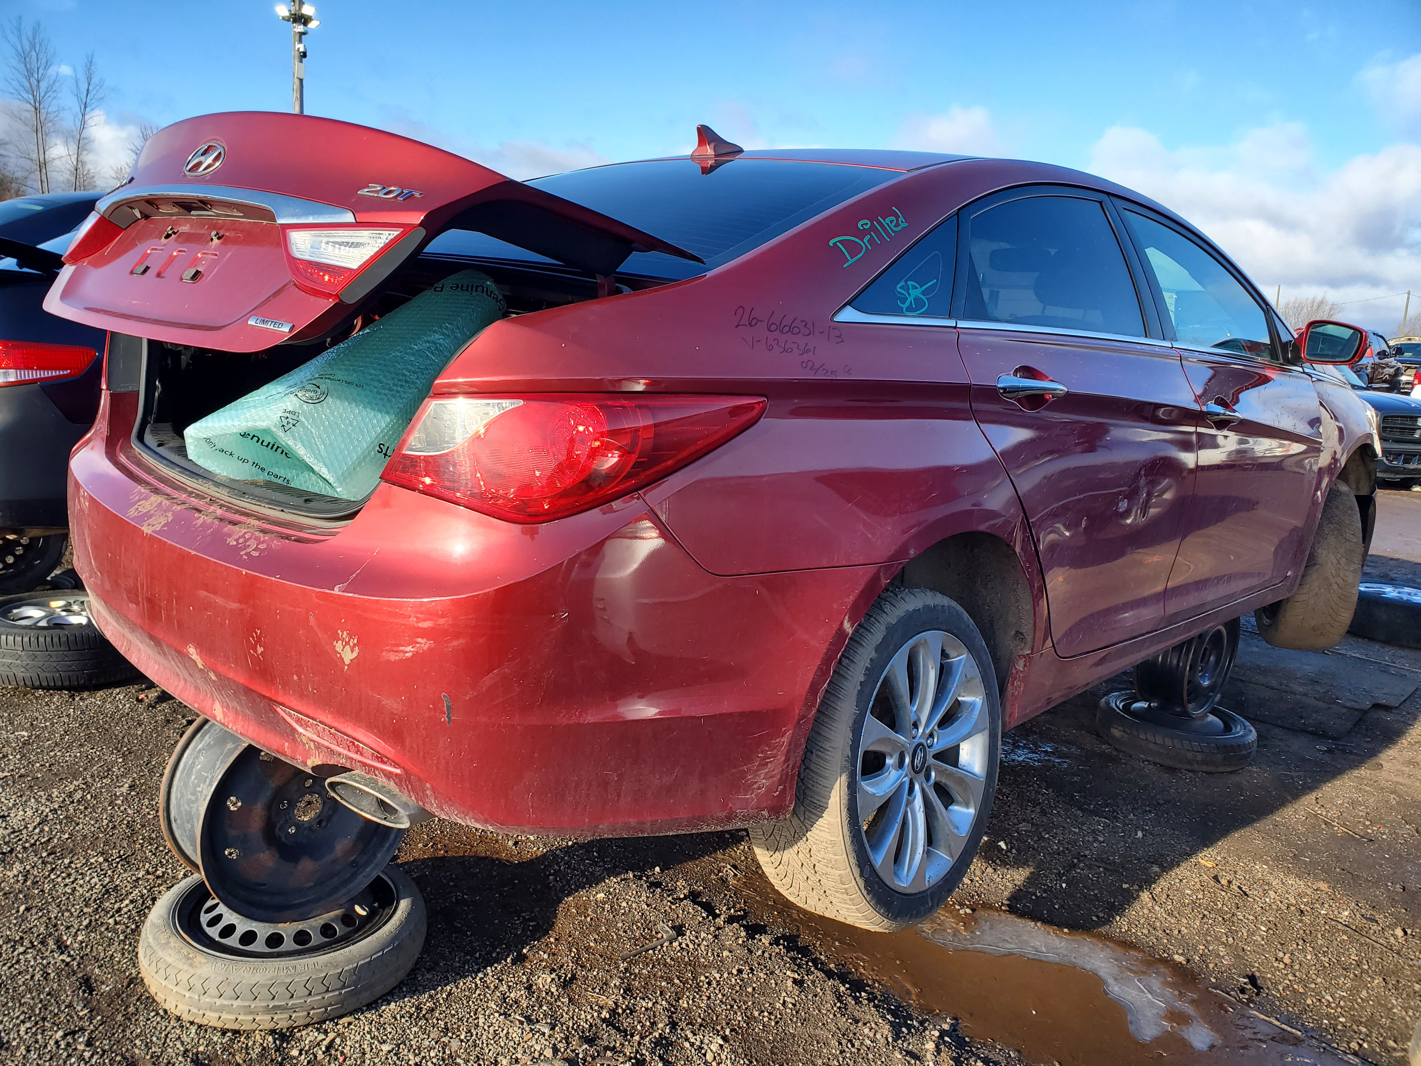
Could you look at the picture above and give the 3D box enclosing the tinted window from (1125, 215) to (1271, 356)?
[{"bbox_3d":[1.390,-0.679,2.979,0.760,0.395,0.060,-7,-12,-45],"label":"tinted window"}]

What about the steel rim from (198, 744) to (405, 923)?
[{"bbox_3d":[-0.882,0.576,2.259,0.440,0.440,0.190,-6,11,-43],"label":"steel rim"}]

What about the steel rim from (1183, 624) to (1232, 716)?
[{"bbox_3d":[1.705,0.414,3.813,0.430,0.430,0.190,-4,10,-38],"label":"steel rim"}]

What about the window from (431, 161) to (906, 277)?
[{"bbox_3d":[-0.244,-0.715,2.310,1.240,0.100,0.720,17,39,43],"label":"window"}]

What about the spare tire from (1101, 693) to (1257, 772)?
[{"bbox_3d":[1.719,0.730,3.930,0.575,0.130,0.575,5,10,0],"label":"spare tire"}]

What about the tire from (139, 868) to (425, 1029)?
[{"bbox_3d":[-0.913,0.862,2.309,0.567,0.125,0.567,5,10,0],"label":"tire"}]

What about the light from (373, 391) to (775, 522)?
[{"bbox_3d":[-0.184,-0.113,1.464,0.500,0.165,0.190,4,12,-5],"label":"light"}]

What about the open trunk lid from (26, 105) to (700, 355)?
[{"bbox_3d":[-0.680,-0.470,1.931,1.230,0.390,0.630,17,1,43],"label":"open trunk lid"}]

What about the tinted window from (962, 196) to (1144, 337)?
[{"bbox_3d":[0.723,-0.609,2.307,0.820,0.375,0.060,-7,-12,-45],"label":"tinted window"}]

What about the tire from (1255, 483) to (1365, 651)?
[{"bbox_3d":[2.264,0.114,4.072,0.235,0.660,0.660,9,12,16],"label":"tire"}]

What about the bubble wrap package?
[{"bbox_3d":[-0.637,-0.243,1.873,0.550,0.220,0.520,-26,22,-17],"label":"bubble wrap package"}]

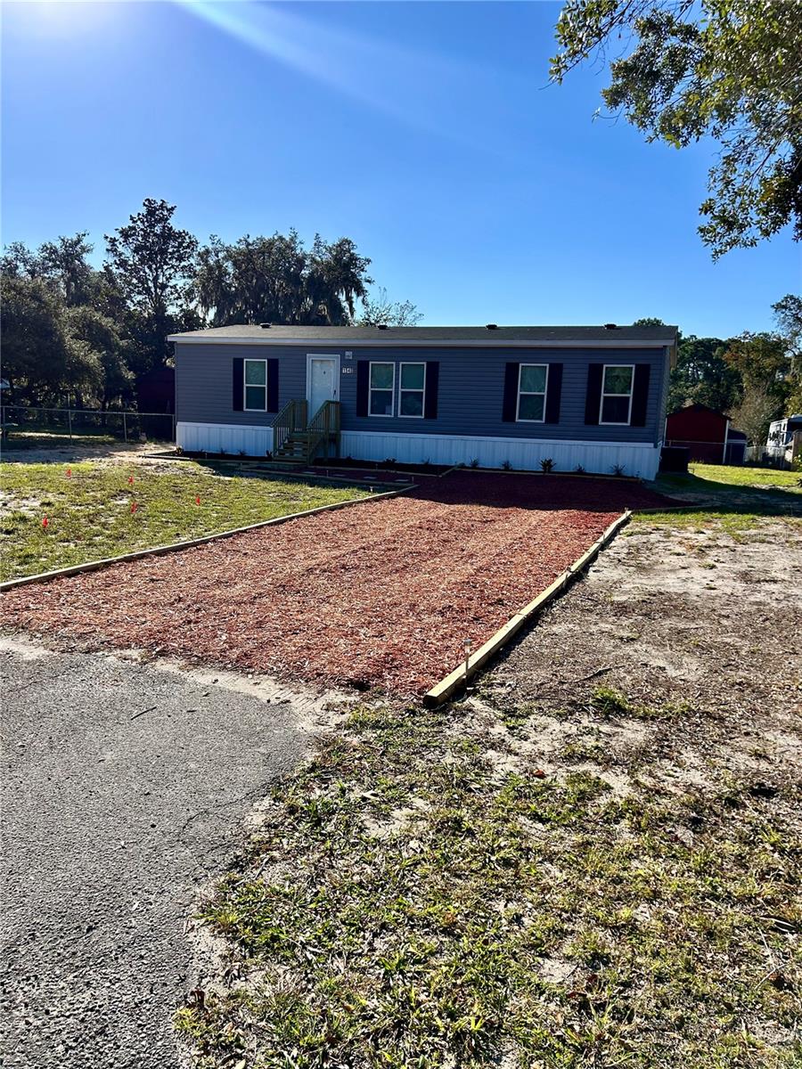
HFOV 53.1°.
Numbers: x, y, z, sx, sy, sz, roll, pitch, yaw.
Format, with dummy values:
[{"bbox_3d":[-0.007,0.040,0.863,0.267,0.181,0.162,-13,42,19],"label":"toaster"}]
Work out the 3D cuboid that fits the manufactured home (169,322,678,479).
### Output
[{"bbox_3d":[1.067,-4.643,26.155,14.800,4.250,7.800,5,9,19],"label":"manufactured home"}]

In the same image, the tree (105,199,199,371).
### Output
[{"bbox_3d":[-13.980,-11.932,44.559,5.260,12.790,5.260,-1,9,-17],"label":"tree"}]

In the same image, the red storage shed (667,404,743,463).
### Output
[{"bbox_3d":[14.839,-5.127,40.302,3.470,2.840,3.600,5,9,19],"label":"red storage shed"}]

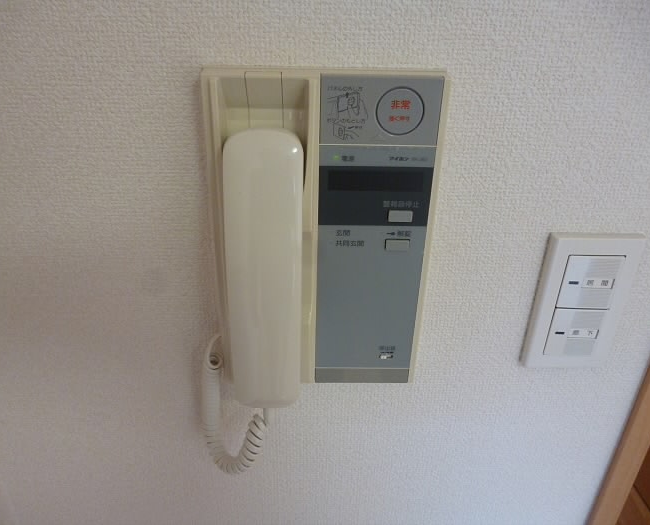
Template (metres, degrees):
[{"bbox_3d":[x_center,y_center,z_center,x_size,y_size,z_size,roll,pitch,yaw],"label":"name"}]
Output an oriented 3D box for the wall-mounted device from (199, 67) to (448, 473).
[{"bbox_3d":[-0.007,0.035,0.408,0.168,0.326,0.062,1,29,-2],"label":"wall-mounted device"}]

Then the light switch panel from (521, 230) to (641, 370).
[{"bbox_3d":[0.199,0.033,0.442,0.070,0.120,0.010,1,29,-2],"label":"light switch panel"}]

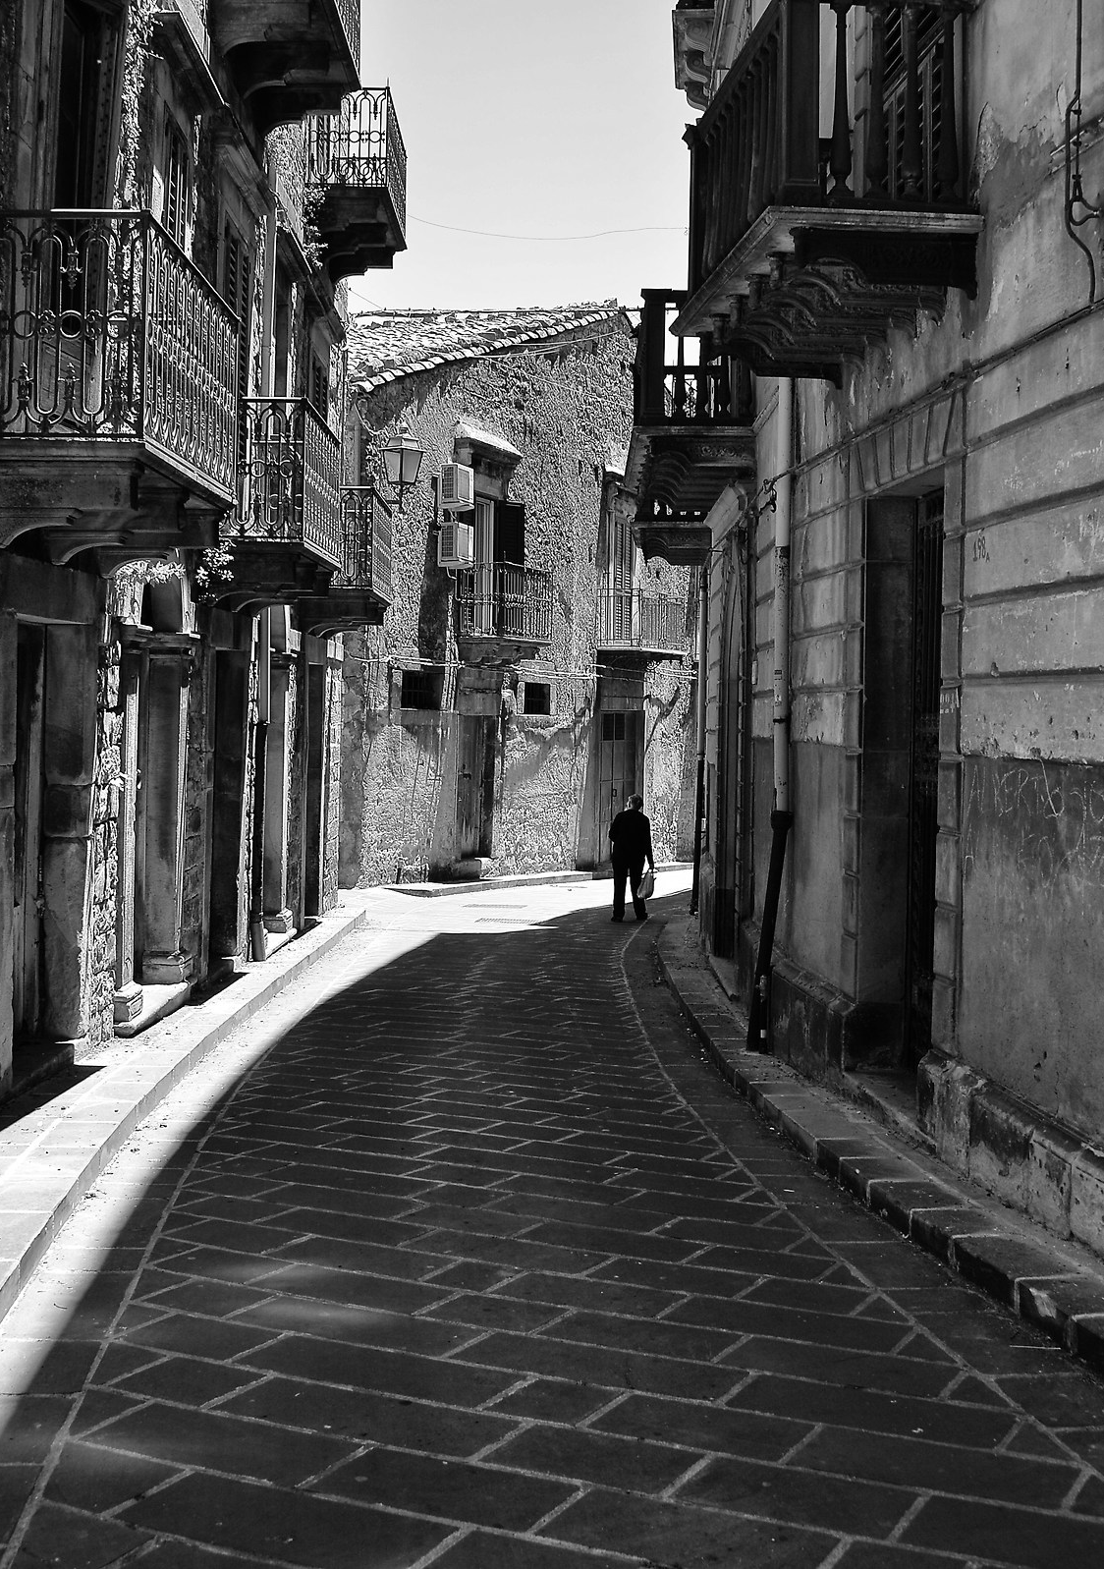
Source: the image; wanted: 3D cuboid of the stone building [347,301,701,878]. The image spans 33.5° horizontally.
[{"bbox_3d":[0.300,-3.513,30.800,1.200,10.100,13.000,2,2,25],"label":"stone building"}]

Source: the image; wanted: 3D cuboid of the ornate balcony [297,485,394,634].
[{"bbox_3d":[-2.100,-2.185,18.750,0.730,1.420,2.450,1,2,0],"label":"ornate balcony"}]

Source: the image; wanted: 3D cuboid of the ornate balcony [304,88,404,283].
[{"bbox_3d":[-2.020,-6.220,19.250,0.820,1.480,2.200,1,2,1],"label":"ornate balcony"}]

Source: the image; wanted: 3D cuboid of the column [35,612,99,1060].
[{"bbox_3d":[-2.600,0.277,9.900,0.280,2.270,0.250,1,2,0],"label":"column"}]

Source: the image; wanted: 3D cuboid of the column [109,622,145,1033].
[{"bbox_3d":[-2.480,0.240,10.600,0.260,2.280,0.370,1,2,0],"label":"column"}]

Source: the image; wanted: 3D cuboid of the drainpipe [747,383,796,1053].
[{"bbox_3d":[1.200,-0.360,10.000,0.210,3.650,0.120,1,2,-5],"label":"drainpipe"}]

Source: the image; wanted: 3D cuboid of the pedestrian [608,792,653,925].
[{"bbox_3d":[1.019,0.944,23.700,0.560,1.670,0.360,1,2,-6],"label":"pedestrian"}]

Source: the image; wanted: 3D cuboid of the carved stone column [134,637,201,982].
[{"bbox_3d":[-2.550,0.175,12.150,0.320,2.300,0.420,1,2,0],"label":"carved stone column"}]

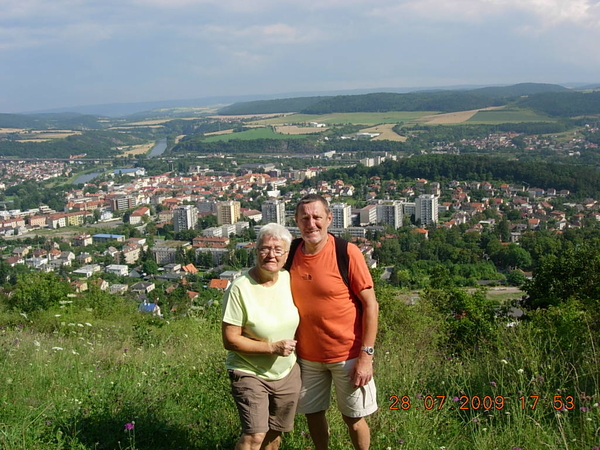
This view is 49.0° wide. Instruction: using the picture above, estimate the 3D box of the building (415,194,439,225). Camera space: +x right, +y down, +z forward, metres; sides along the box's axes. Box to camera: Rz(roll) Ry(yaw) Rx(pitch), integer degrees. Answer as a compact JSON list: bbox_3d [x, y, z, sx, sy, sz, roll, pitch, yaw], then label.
[{"bbox_3d":[140.100,-16.850,728.800,18.500,29.500,19.000,3,12,27],"label":"building"}]

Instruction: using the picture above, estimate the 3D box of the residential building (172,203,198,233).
[{"bbox_3d":[-129.710,-6.250,757.790,18.300,29.500,18.800,4,12,28],"label":"residential building"}]

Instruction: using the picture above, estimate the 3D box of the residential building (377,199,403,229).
[{"bbox_3d":[93.920,-9.470,690.680,19.500,29.500,20.500,3,12,27],"label":"residential building"}]

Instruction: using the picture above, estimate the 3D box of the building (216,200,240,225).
[{"bbox_3d":[-81.950,-12.080,775.790,18.300,29.500,18.800,4,12,28],"label":"building"}]

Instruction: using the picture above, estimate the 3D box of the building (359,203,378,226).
[{"bbox_3d":[76.600,-9.830,728.700,10.200,17.900,29.000,2,11,24],"label":"building"}]

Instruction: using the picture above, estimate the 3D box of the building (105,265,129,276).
[{"bbox_3d":[-150.180,38.630,542.360,13.000,7.500,11.300,0,11,11],"label":"building"}]

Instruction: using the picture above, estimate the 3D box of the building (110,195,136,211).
[{"bbox_3d":[-247.190,-27.970,925.380,28.000,18.500,15.500,1,11,19],"label":"building"}]

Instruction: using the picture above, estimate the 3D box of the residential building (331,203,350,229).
[{"bbox_3d":[43.370,-7.130,696.550,17.300,29.500,18.800,4,12,28],"label":"residential building"}]

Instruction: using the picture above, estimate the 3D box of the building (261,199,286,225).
[{"bbox_3d":[-28.880,-12.580,754.790,18.300,29.500,18.800,4,12,28],"label":"building"}]

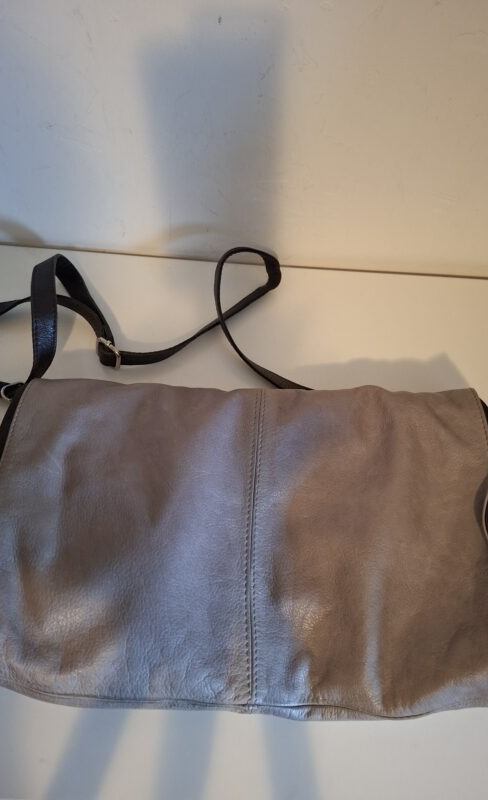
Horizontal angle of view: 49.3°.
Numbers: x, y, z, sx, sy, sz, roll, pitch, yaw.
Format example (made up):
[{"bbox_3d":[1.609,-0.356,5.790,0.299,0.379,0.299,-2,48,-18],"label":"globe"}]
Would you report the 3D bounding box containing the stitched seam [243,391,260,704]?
[{"bbox_3d":[0.008,0.088,0.375,0.011,0.012,0.221,1,60,4],"label":"stitched seam"}]

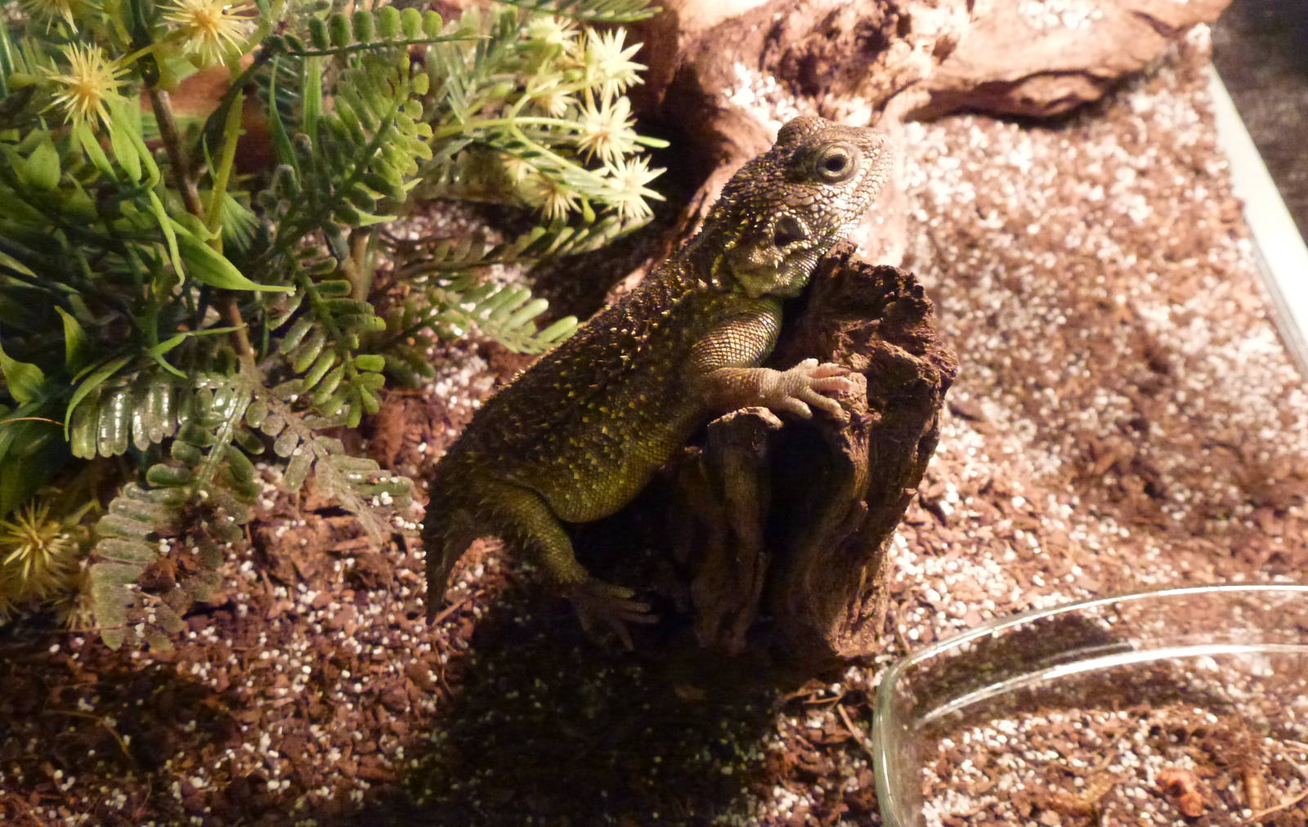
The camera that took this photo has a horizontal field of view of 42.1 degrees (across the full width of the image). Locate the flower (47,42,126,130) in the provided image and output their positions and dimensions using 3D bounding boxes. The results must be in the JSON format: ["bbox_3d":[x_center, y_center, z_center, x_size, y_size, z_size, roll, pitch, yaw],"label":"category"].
[{"bbox_3d":[-0.152,-0.088,0.455,0.021,0.016,0.022,-9,74,-9],"label":"flower"}]

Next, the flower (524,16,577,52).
[{"bbox_3d":[-0.034,-0.125,0.560,0.019,0.015,0.016,11,6,10],"label":"flower"}]

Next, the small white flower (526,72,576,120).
[{"bbox_3d":[-0.035,-0.104,0.560,0.018,0.017,0.015,-32,23,-27],"label":"small white flower"}]

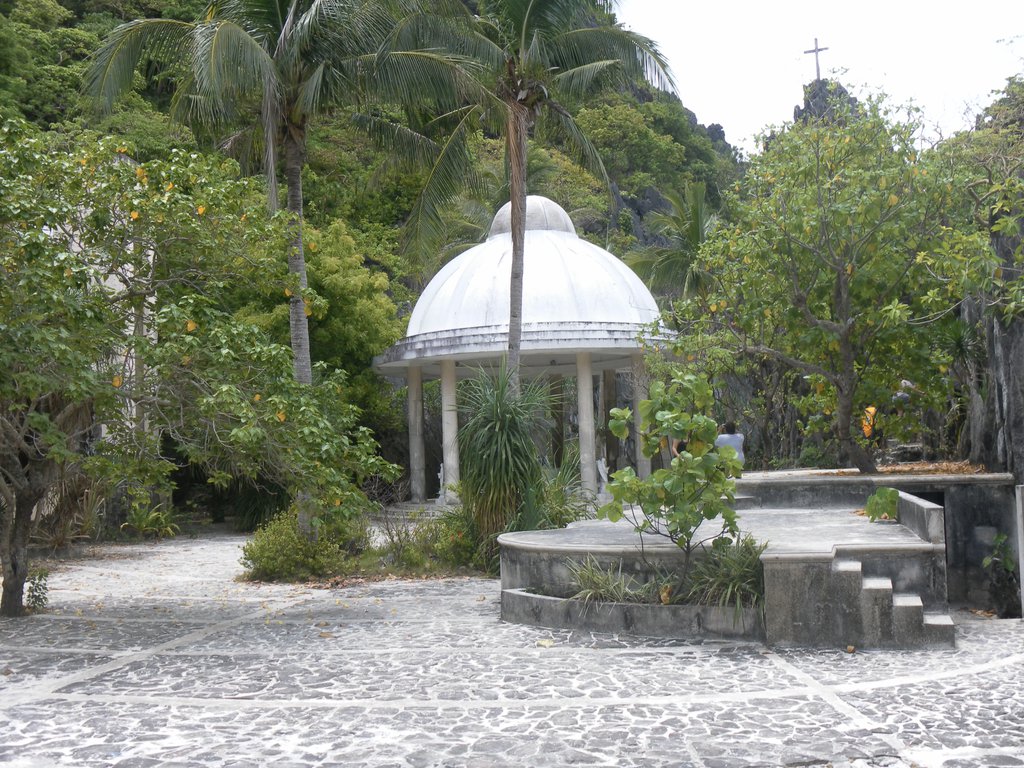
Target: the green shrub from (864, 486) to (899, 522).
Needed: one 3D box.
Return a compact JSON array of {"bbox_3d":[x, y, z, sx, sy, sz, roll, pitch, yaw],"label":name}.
[{"bbox_3d":[4.091,1.330,11.432,0.380,0.373,0.300,-3,-4,19],"label":"green shrub"}]

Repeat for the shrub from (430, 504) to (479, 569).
[{"bbox_3d":[-0.850,2.300,15.593,0.800,0.935,0.800,-2,-3,-3],"label":"shrub"}]

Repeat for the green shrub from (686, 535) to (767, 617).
[{"bbox_3d":[1.955,1.704,9.361,0.760,0.646,0.700,-3,-3,11],"label":"green shrub"}]

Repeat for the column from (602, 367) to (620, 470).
[{"bbox_3d":[2.876,1.291,29.669,0.370,3.424,0.370,-2,-3,5],"label":"column"}]

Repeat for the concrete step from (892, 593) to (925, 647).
[{"bbox_3d":[3.389,2.040,8.937,0.235,0.344,0.625,-3,-4,17],"label":"concrete step"}]

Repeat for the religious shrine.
[{"bbox_3d":[0.633,-0.969,27.096,8.586,7.927,8.586,-2,-3,1],"label":"religious shrine"}]

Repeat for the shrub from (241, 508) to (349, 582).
[{"bbox_3d":[-3.237,2.356,15.394,1.620,0.976,1.450,-1,-4,-12],"label":"shrub"}]

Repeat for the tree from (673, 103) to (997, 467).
[{"bbox_3d":[4.729,-1.403,14.699,4.500,5.402,4.300,-3,-4,18],"label":"tree"}]

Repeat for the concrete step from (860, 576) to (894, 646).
[{"bbox_3d":[3.153,1.983,9.007,0.235,0.485,0.625,-3,-4,17],"label":"concrete step"}]

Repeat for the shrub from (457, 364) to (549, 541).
[{"bbox_3d":[-0.081,1.267,16.755,1.500,3.078,1.450,-2,-3,0],"label":"shrub"}]

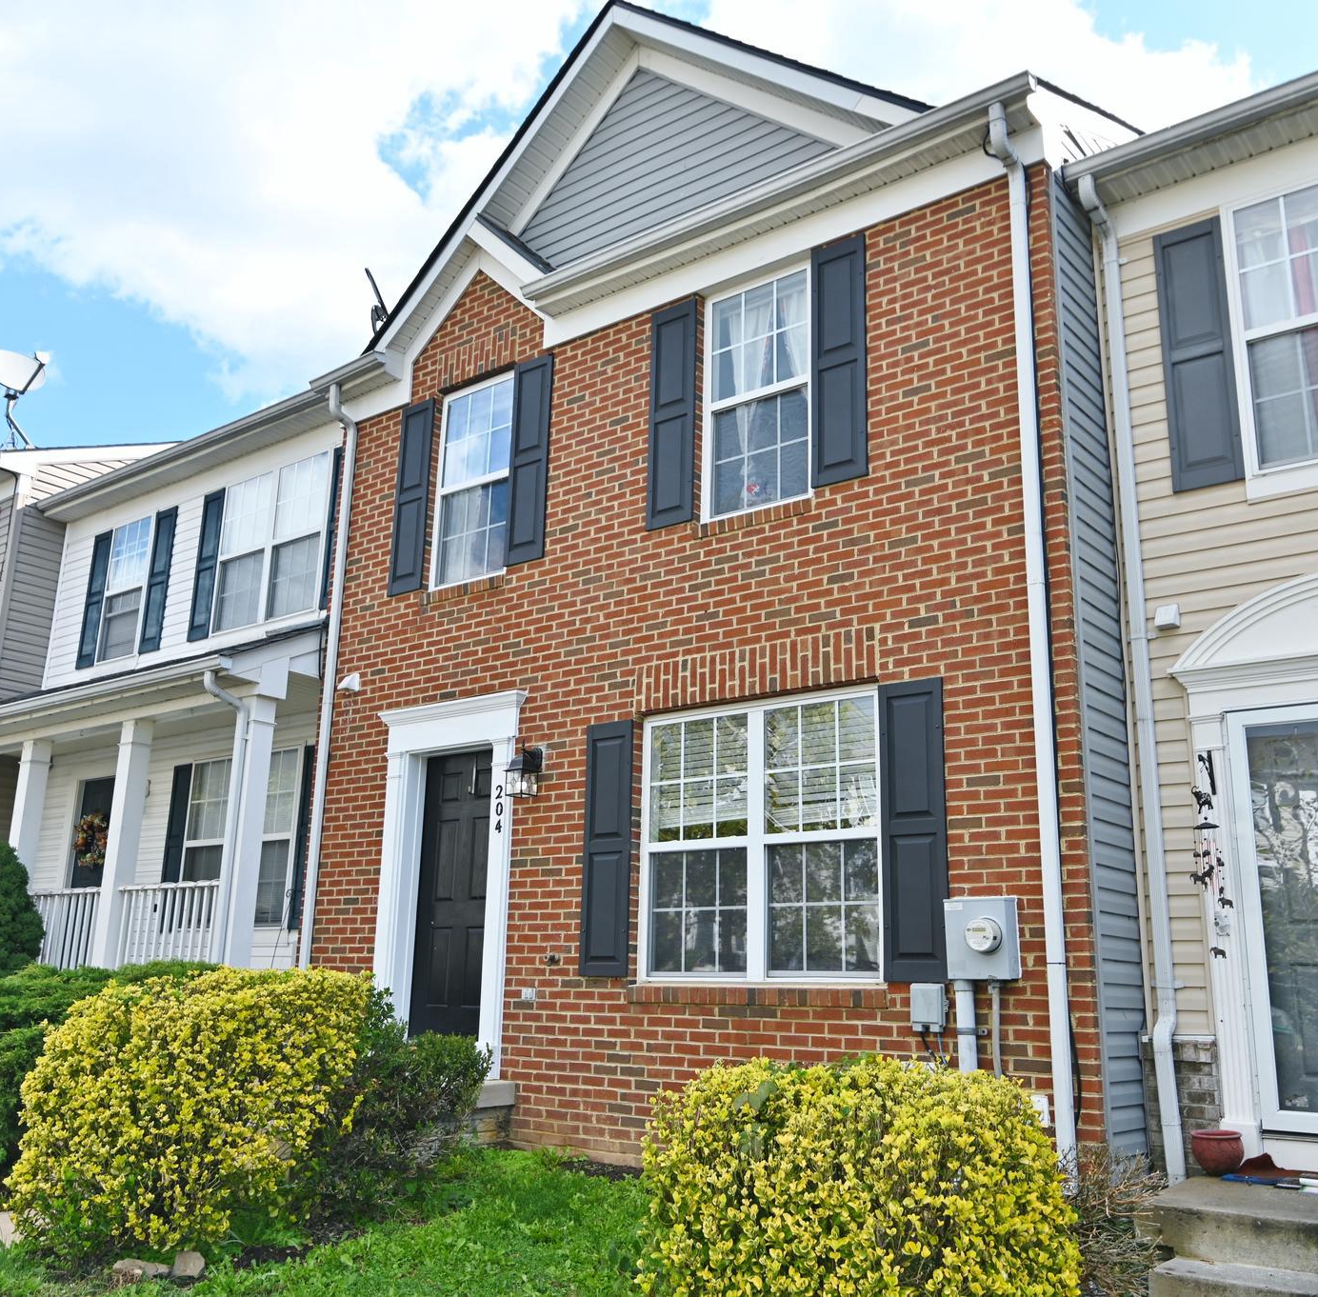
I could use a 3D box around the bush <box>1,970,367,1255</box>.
[{"bbox_3d":[-2.301,2.285,6.545,1.420,1.270,1.620,-10,-18,37],"label":"bush"}]

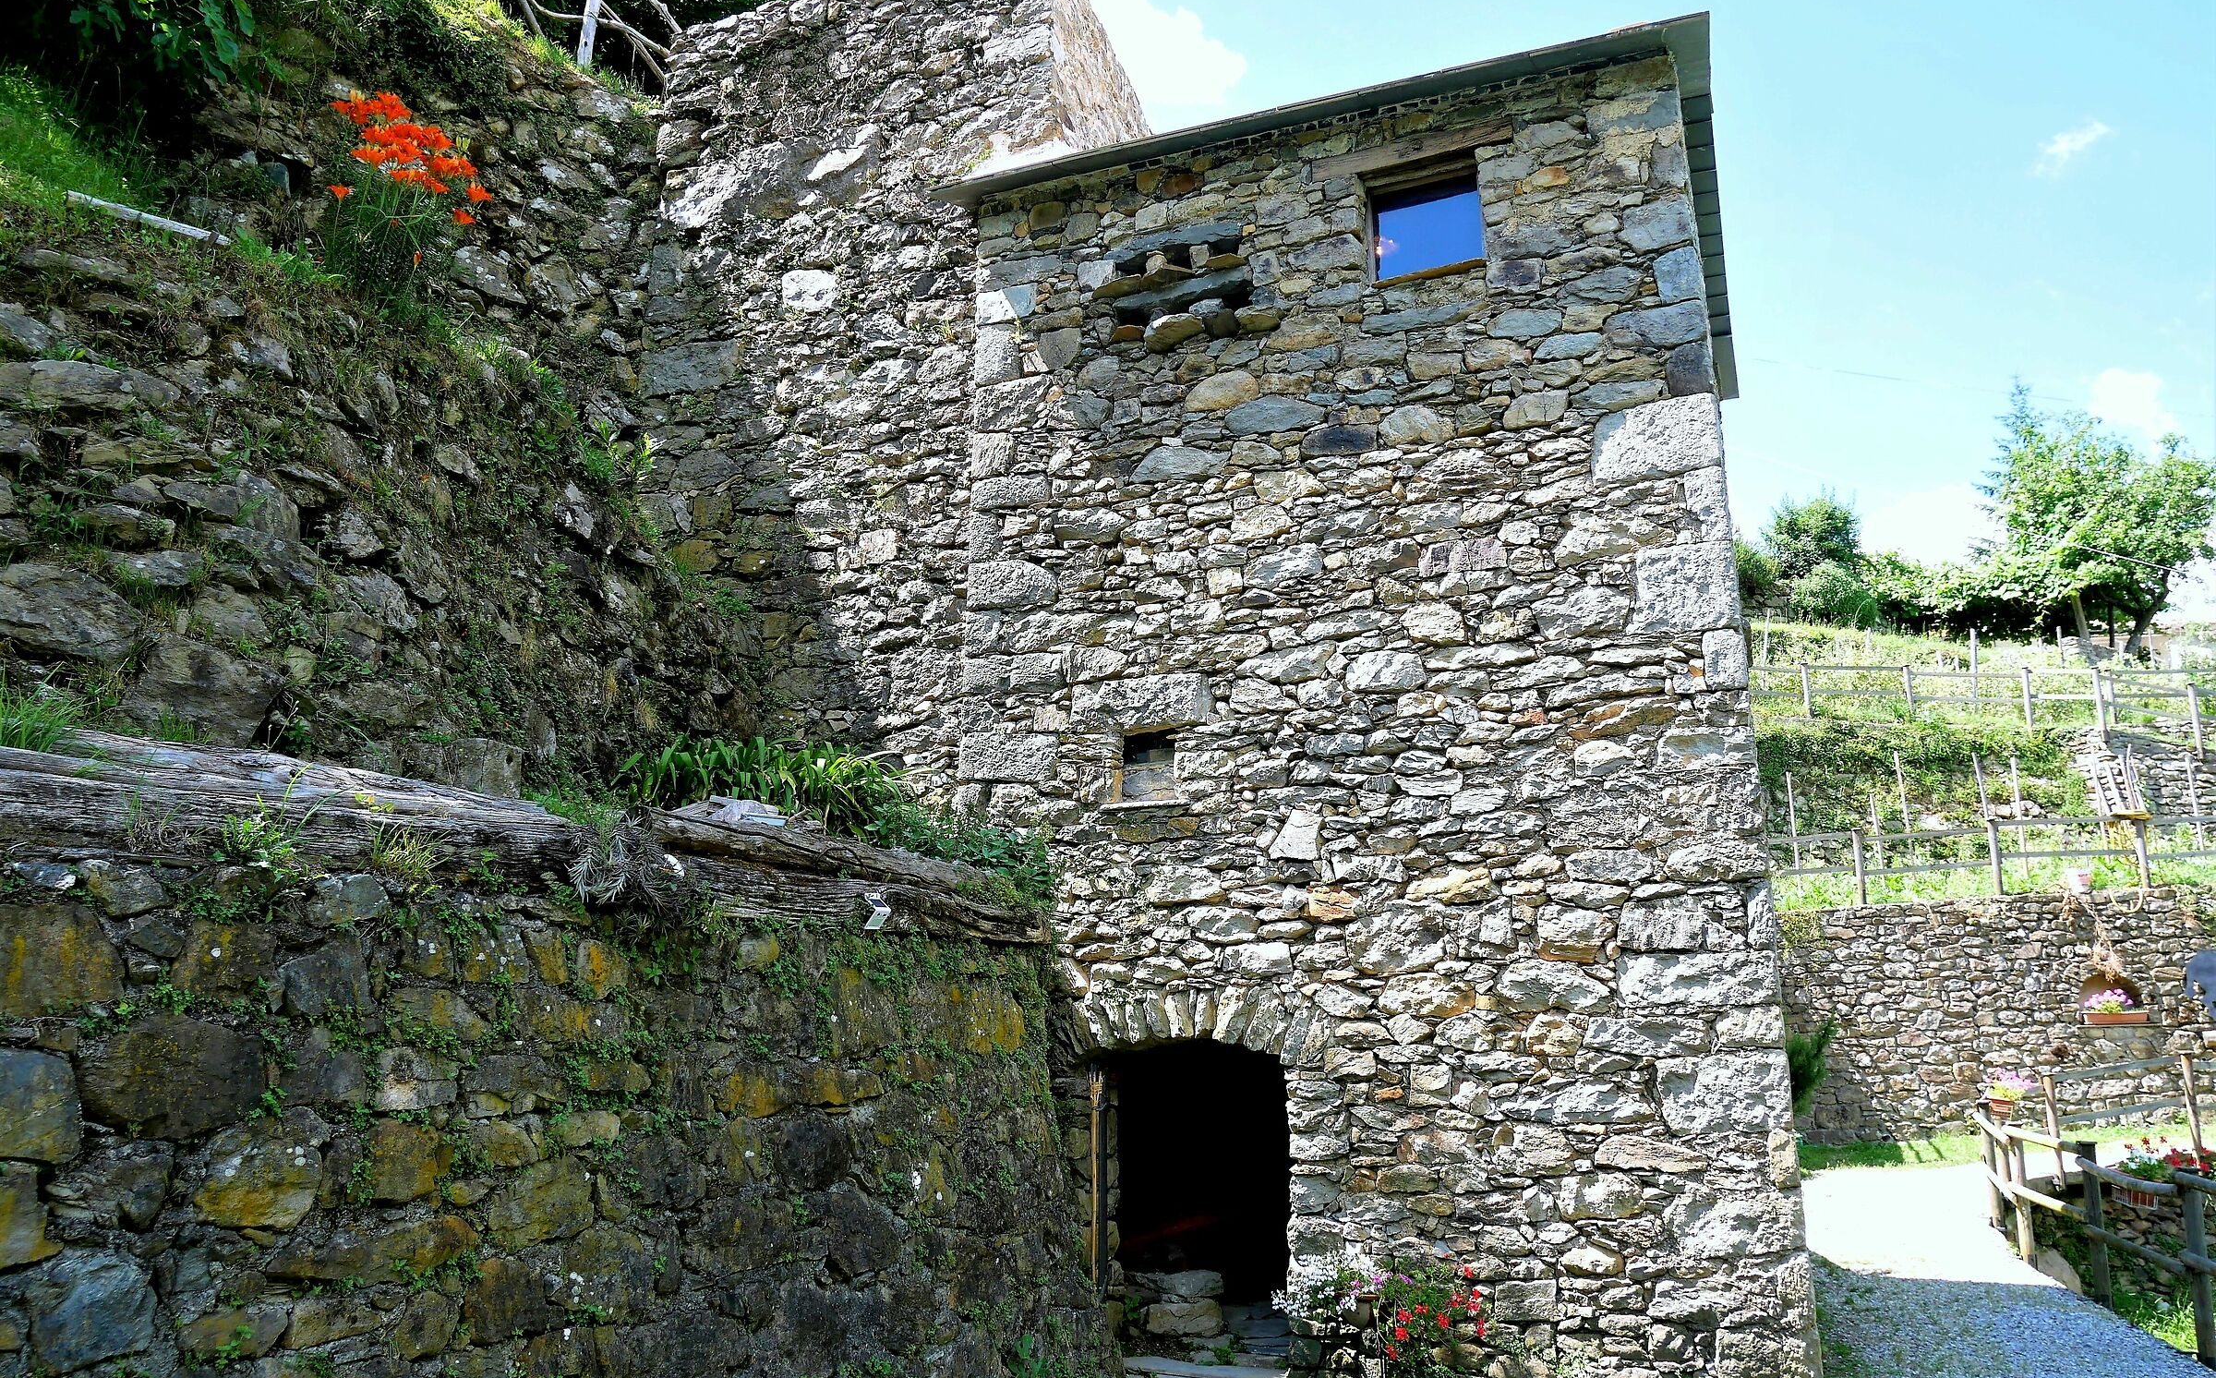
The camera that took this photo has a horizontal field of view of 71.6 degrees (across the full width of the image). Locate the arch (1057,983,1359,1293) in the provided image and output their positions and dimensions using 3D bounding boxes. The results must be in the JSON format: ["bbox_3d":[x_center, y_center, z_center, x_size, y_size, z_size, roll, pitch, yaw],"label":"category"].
[{"bbox_3d":[0.650,2.802,9.528,1.948,1.886,0.500,-7,-17,23],"label":"arch"}]

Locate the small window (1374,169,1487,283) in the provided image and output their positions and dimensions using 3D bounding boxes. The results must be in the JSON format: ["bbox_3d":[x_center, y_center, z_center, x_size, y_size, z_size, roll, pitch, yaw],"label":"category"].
[{"bbox_3d":[2.169,-3.053,10.335,0.742,0.760,0.200,-7,-17,23],"label":"small window"}]

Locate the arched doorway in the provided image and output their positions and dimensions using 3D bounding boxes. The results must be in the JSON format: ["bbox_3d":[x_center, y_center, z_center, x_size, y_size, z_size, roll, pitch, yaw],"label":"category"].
[{"bbox_3d":[0.577,3.008,9.492,1.251,1.638,0.420,-7,-17,23],"label":"arched doorway"}]

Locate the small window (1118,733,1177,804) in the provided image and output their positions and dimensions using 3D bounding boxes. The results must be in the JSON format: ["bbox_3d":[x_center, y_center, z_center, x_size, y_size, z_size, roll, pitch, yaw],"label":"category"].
[{"bbox_3d":[0.309,0.545,10.179,0.428,0.475,0.250,-7,-17,23],"label":"small window"}]

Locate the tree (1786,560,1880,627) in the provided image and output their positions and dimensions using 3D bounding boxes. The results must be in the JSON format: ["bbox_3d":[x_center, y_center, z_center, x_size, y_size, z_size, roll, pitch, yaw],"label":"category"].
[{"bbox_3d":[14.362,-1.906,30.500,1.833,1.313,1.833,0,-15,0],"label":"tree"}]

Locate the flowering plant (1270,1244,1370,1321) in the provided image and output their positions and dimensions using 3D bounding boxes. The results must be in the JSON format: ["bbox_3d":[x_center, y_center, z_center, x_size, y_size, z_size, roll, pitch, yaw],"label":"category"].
[{"bbox_3d":[1.254,3.284,8.561,0.573,0.407,0.450,-7,-17,23],"label":"flowering plant"}]

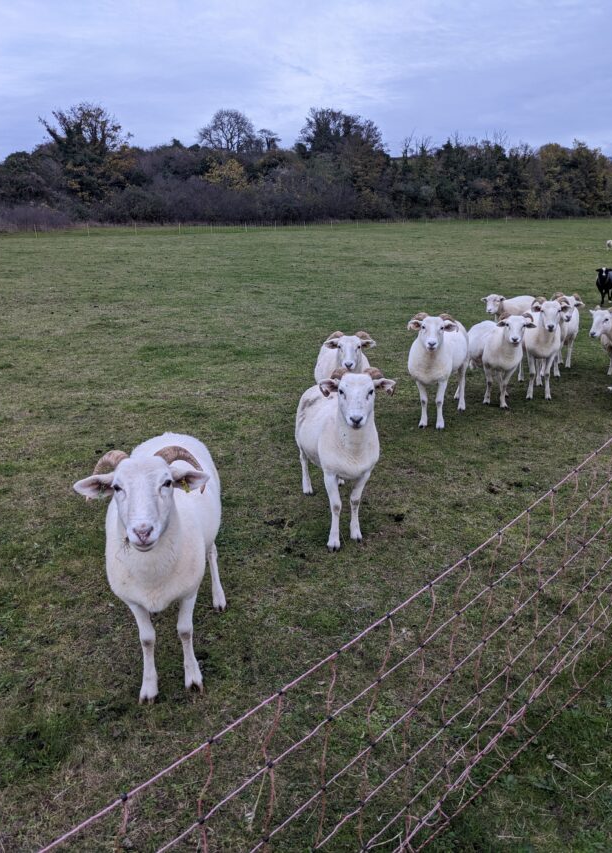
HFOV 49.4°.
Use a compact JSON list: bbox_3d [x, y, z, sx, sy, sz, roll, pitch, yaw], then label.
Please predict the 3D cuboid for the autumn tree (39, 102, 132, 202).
[{"bbox_3d":[-22.186,-27.066,66.951,9.458,10.297,8.512,0,18,0],"label":"autumn tree"}]

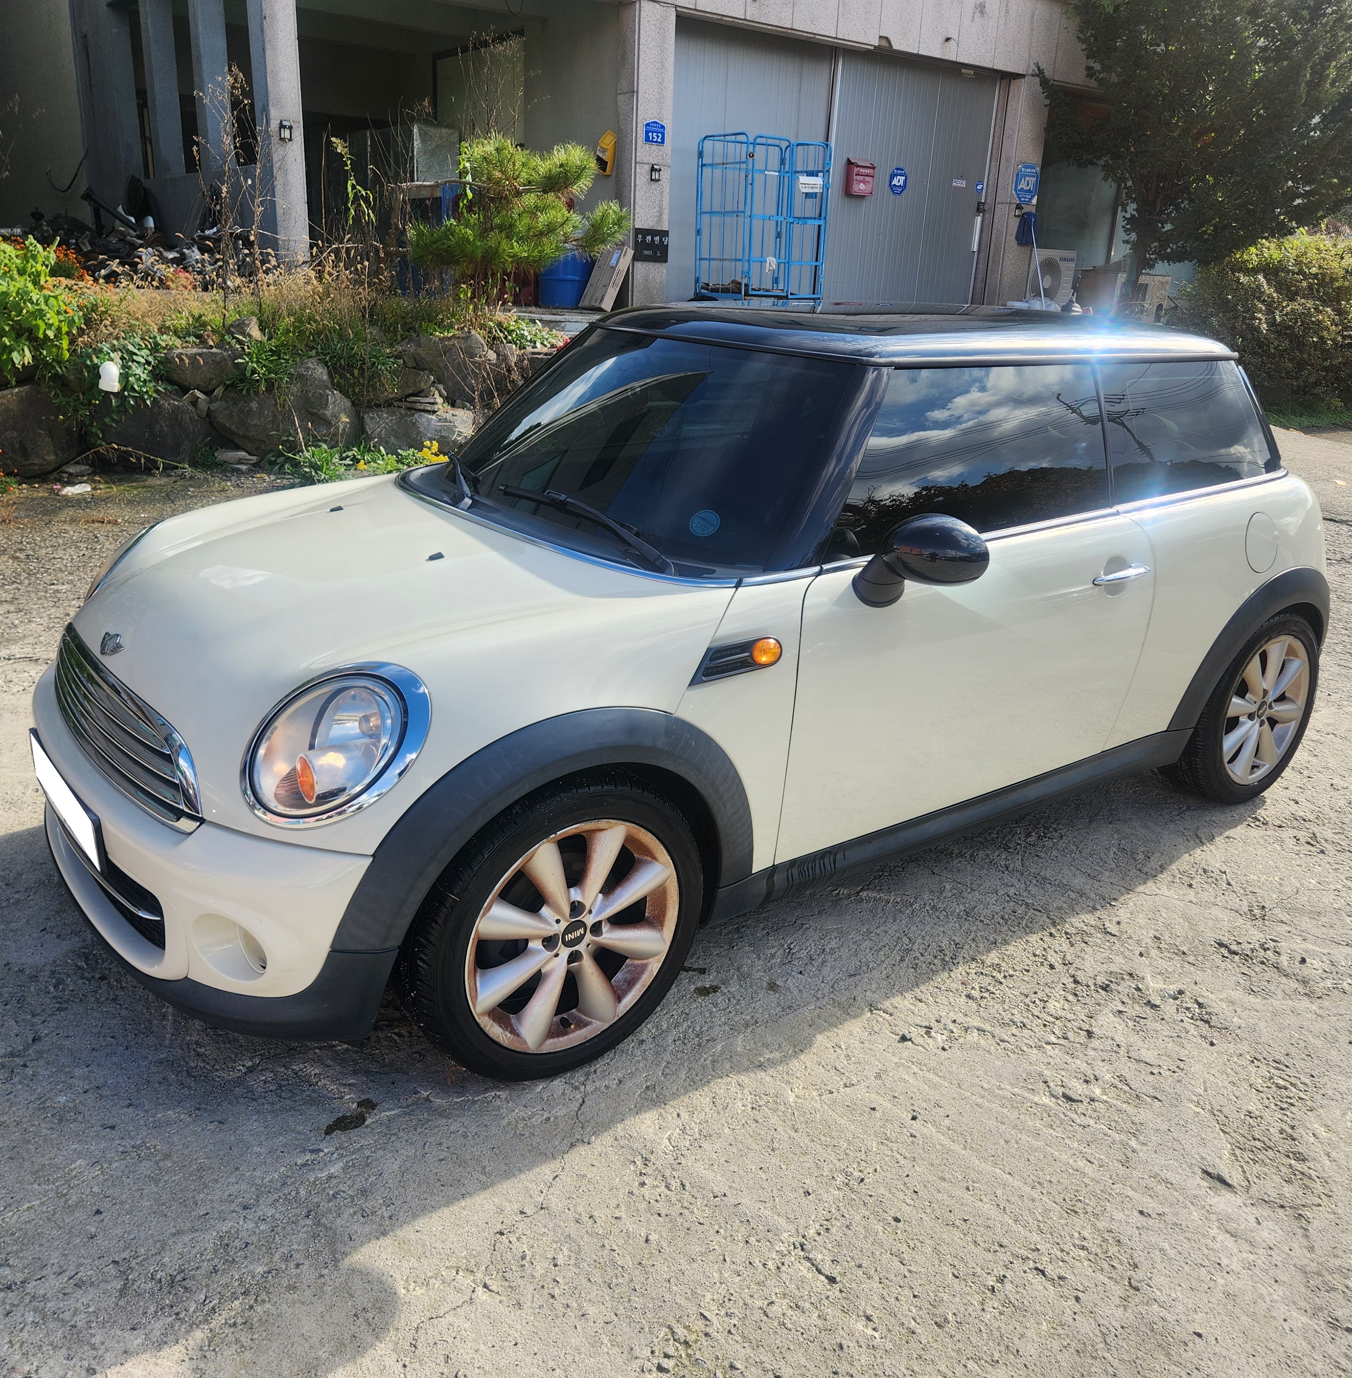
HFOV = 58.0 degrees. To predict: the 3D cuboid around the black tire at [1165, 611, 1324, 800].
[{"bbox_3d":[1.751,0.037,3.798,0.615,0.615,0.208,-12,23,-35],"label":"black tire"}]

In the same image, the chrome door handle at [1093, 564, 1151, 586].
[{"bbox_3d":[1.128,-0.284,3.070,0.215,0.040,0.050,-12,23,-35],"label":"chrome door handle"}]

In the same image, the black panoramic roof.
[{"bbox_3d":[0.703,-1.030,3.552,1.620,0.115,1.180,-12,23,-35],"label":"black panoramic roof"}]

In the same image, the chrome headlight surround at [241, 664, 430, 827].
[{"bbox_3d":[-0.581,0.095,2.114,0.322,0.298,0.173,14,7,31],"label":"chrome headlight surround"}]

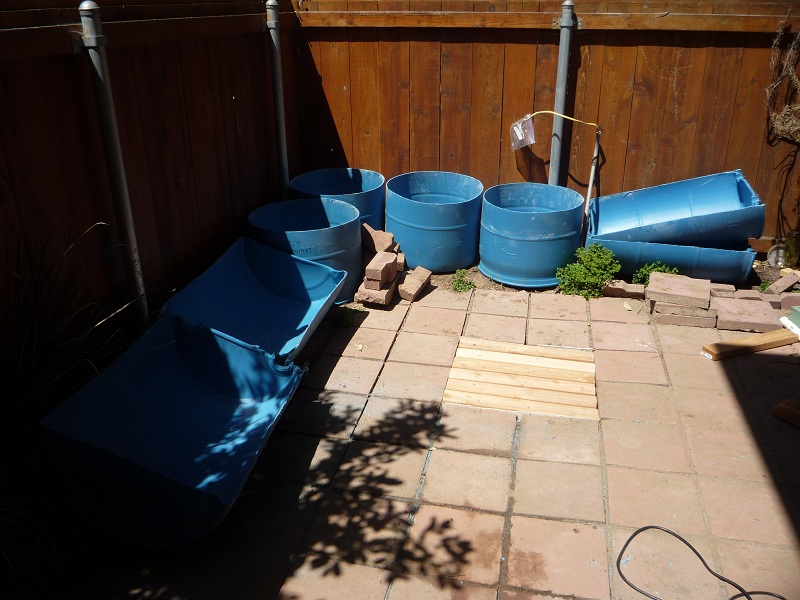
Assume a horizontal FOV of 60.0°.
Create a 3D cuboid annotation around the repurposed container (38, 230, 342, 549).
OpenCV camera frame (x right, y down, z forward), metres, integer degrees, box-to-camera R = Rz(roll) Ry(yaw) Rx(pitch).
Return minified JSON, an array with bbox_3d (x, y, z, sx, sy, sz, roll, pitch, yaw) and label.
[{"bbox_3d":[-0.714,0.243,2.888,0.585,0.310,1.780,22,25,-2],"label":"repurposed container"}]

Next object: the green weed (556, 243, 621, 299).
[{"bbox_3d":[1.070,-0.199,3.904,0.330,0.280,0.290,-1,23,0],"label":"green weed"}]

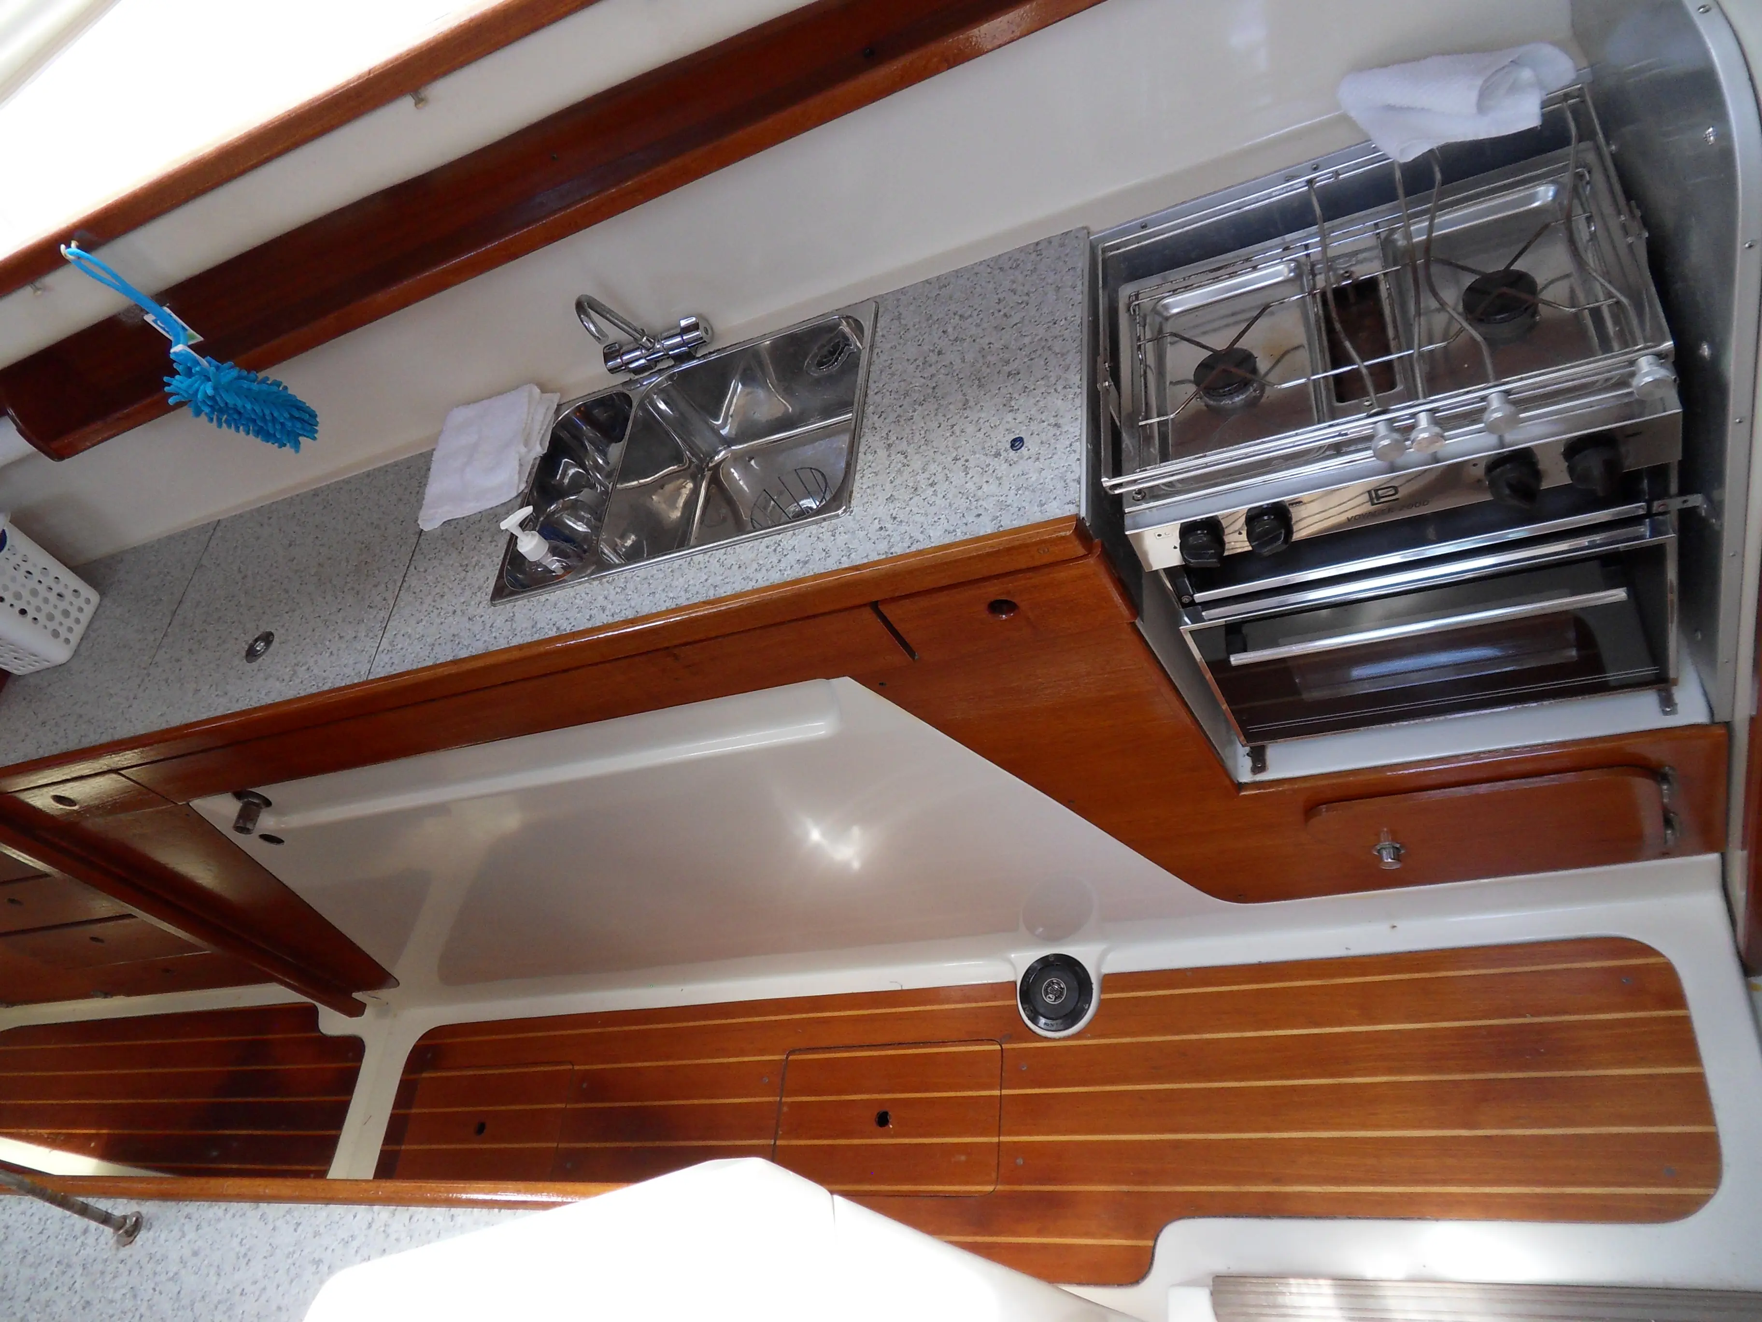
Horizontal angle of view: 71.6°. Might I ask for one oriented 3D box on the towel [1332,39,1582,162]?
[{"bbox_3d":[0.590,-0.570,1.252,0.211,0.071,0.114,-11,56,25],"label":"towel"}]

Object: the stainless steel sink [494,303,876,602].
[{"bbox_3d":[-0.225,-0.233,1.661,0.539,0.159,0.352,-11,56,25],"label":"stainless steel sink"}]

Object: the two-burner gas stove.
[{"bbox_3d":[0.588,-0.221,1.427,0.511,0.560,0.418,-11,56,25],"label":"two-burner gas stove"}]

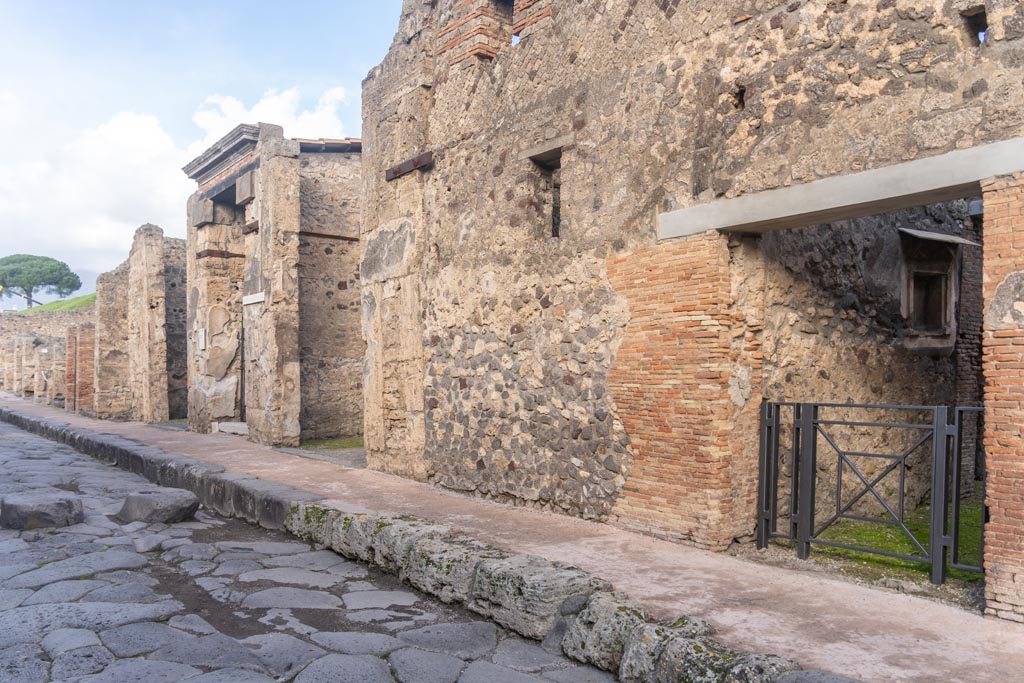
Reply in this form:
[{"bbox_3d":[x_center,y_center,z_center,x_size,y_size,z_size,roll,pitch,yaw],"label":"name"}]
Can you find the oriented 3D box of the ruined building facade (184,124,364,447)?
[{"bbox_3d":[-4.946,-0.921,16.793,2.400,5.742,5.520,1,-2,-37],"label":"ruined building facade"}]

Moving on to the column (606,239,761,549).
[{"bbox_3d":[1.429,0.388,6.763,0.425,2.452,1.333,1,-2,-37],"label":"column"}]

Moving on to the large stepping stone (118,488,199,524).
[{"bbox_3d":[-4.236,1.966,9.576,0.649,0.270,1.131,1,-2,-37],"label":"large stepping stone"}]

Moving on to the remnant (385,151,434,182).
[{"bbox_3d":[-1.295,-2.200,10.072,0.100,0.136,1.147,1,-2,-37],"label":"remnant"}]

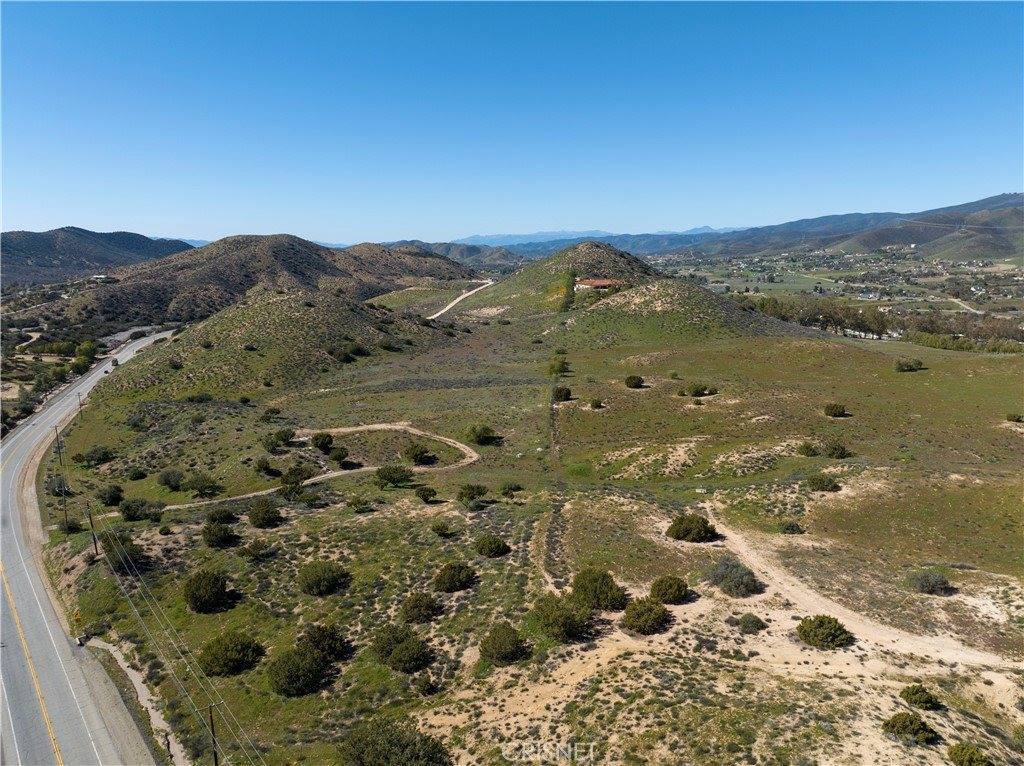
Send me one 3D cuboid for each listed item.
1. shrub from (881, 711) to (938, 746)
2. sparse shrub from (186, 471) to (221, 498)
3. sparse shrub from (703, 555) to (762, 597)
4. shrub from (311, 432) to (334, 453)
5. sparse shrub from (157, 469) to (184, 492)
[{"bbox_3d":[39.160,33.440,69.870,5.350,2.900,4.820,0,11,0],"label":"shrub"},{"bbox_3d":[-69.100,22.400,159.130,7.180,5.390,6.460,0,11,0],"label":"sparse shrub"},{"bbox_3d":[32.200,27.070,102.410,7.980,4.120,7.180,4,11,18],"label":"sparse shrub"},{"bbox_3d":[-49.700,15.300,185.530,5.840,4.910,5.250,0,11,0],"label":"shrub"},{"bbox_3d":[-71.050,20.340,147.580,5.410,4.660,4.870,-5,12,-26],"label":"sparse shrub"}]

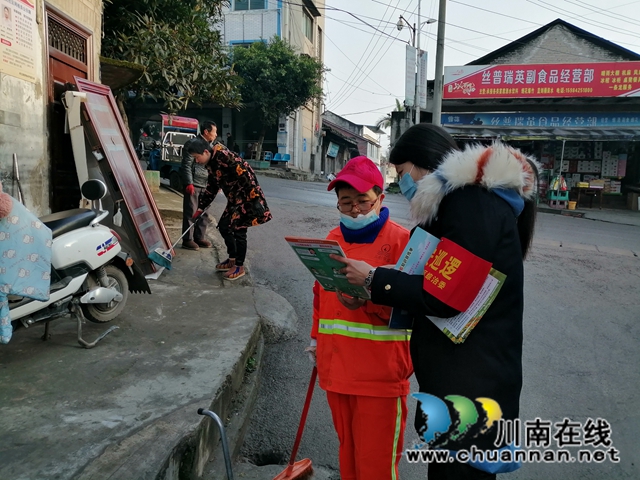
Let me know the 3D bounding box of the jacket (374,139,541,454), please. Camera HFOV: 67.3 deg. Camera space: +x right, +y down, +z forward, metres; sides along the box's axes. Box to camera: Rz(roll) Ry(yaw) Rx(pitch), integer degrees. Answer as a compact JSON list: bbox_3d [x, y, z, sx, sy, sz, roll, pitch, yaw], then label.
[{"bbox_3d":[0.445,0.153,1.580,0.480,0.920,0.480,5,10,24],"label":"jacket"}]

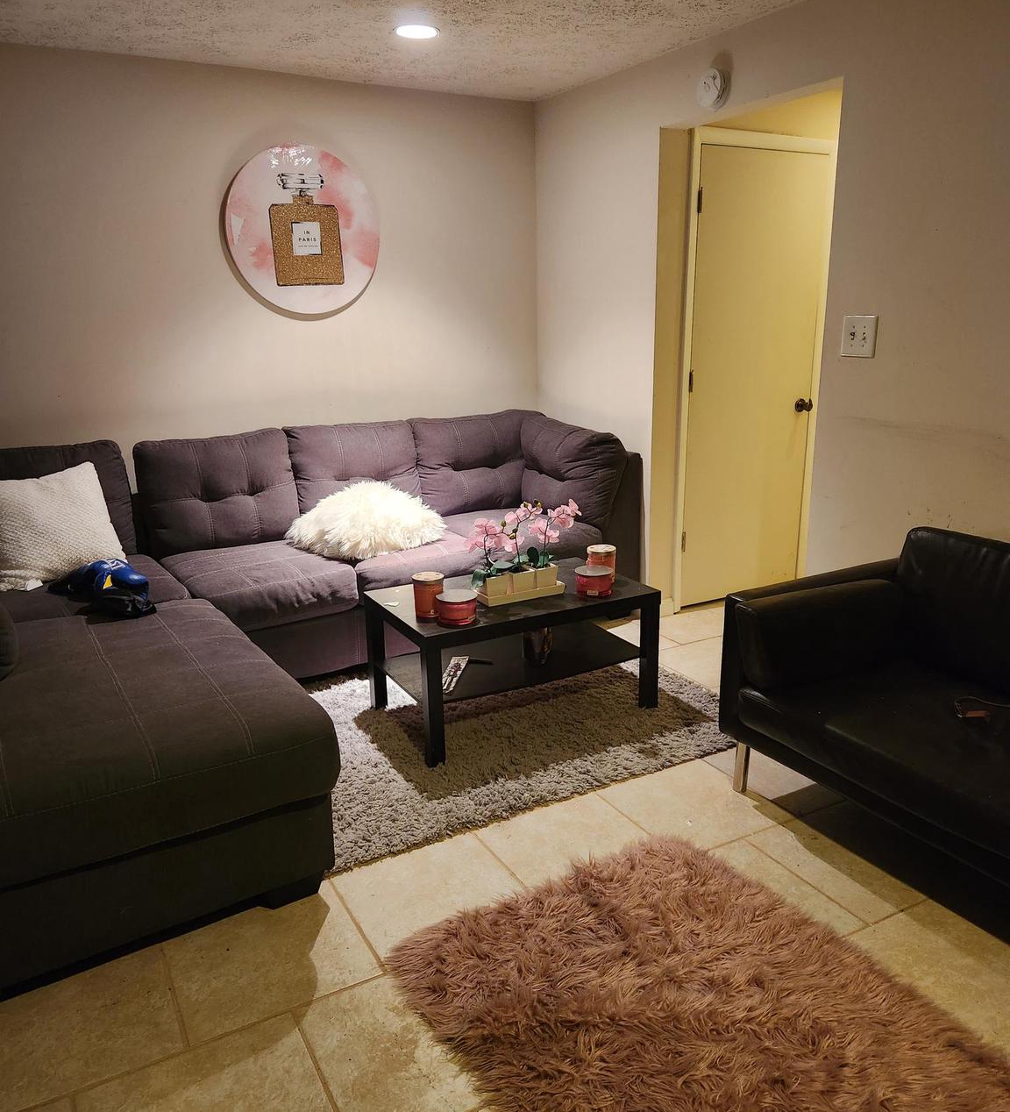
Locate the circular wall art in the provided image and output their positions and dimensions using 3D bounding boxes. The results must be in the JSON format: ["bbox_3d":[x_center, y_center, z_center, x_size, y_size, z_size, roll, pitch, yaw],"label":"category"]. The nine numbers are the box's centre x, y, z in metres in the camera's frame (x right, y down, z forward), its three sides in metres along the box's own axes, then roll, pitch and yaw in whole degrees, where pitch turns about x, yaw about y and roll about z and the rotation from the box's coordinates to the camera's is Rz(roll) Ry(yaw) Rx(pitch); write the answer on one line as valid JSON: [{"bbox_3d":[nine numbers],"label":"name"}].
[{"bbox_3d":[-0.884,-1.435,3.963,0.705,0.705,0.025,-9,18,-28],"label":"circular wall art"}]

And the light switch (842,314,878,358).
[{"bbox_3d":[1.152,-0.715,2.924,0.014,0.128,0.128,-9,18,-28],"label":"light switch"}]

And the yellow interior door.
[{"bbox_3d":[1.148,-0.793,4.196,0.755,2.037,0.045,-9,18,-28],"label":"yellow interior door"}]

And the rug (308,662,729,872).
[{"bbox_3d":[-0.283,0.555,3.254,2.000,0.033,1.520,-9,18,-28],"label":"rug"}]

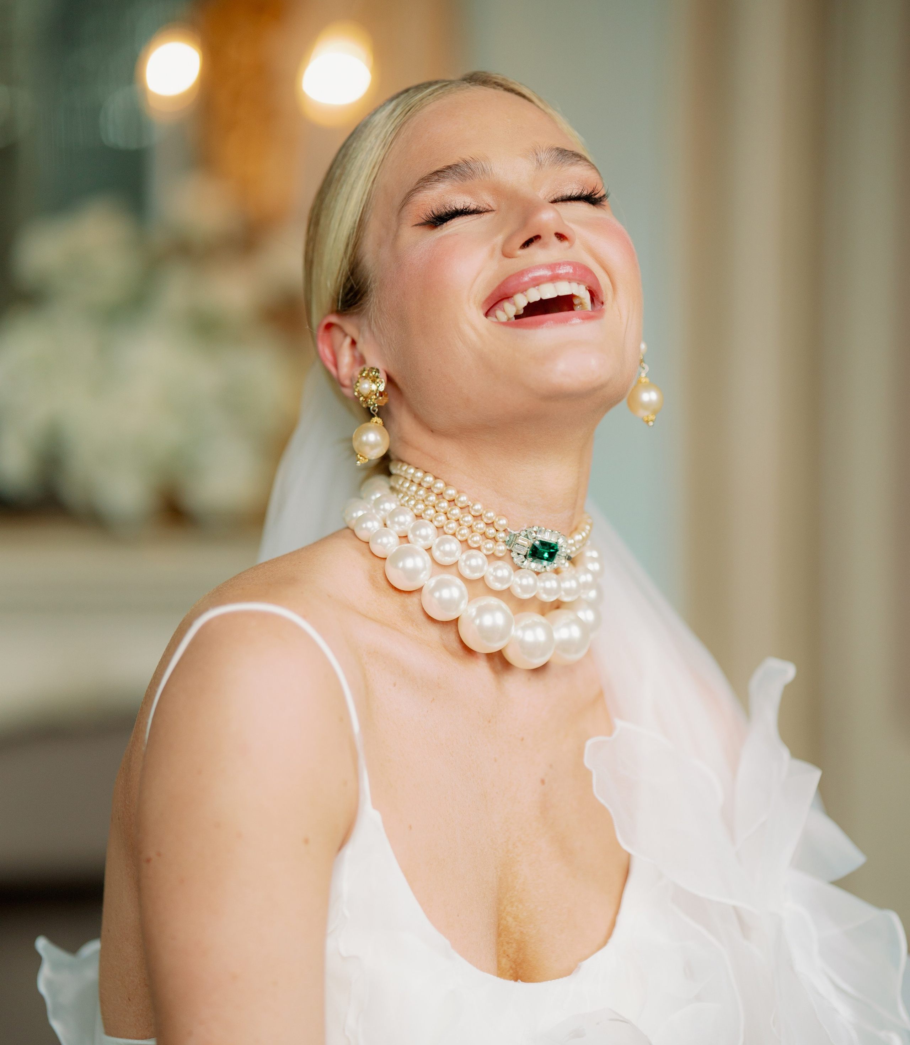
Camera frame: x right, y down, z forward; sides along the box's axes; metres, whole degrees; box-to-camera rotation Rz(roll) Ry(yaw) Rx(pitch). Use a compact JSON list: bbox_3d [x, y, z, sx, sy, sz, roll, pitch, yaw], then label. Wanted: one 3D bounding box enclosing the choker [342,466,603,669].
[{"bbox_3d":[0.009,0.017,1.620,0.132,0.085,0.135,-9,41,-46],"label":"choker"}]

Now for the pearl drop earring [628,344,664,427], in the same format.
[{"bbox_3d":[0.097,-0.073,1.650,0.019,0.049,0.019,0,9,0],"label":"pearl drop earring"}]

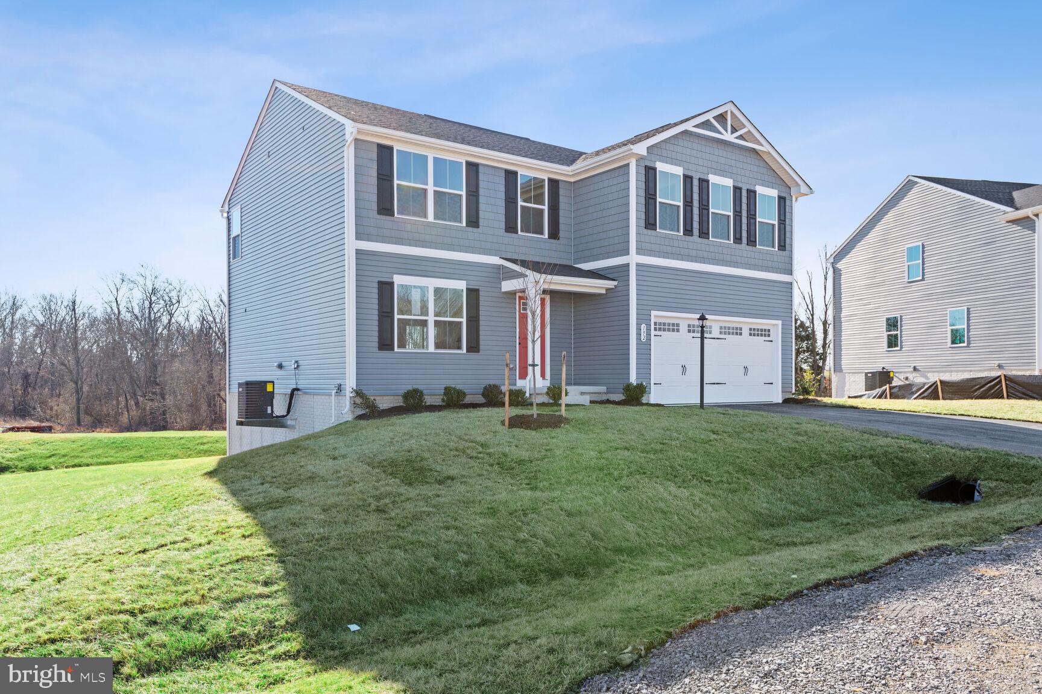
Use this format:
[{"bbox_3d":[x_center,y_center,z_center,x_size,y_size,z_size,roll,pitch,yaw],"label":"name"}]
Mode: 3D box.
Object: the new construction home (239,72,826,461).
[{"bbox_3d":[-0.532,-1.720,21.860,12.800,9.900,11.700,2,-3,-36],"label":"new construction home"}]

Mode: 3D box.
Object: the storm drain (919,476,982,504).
[{"bbox_3d":[6.562,2.178,11.500,0.660,0.370,0.800,2,-3,-36],"label":"storm drain"}]

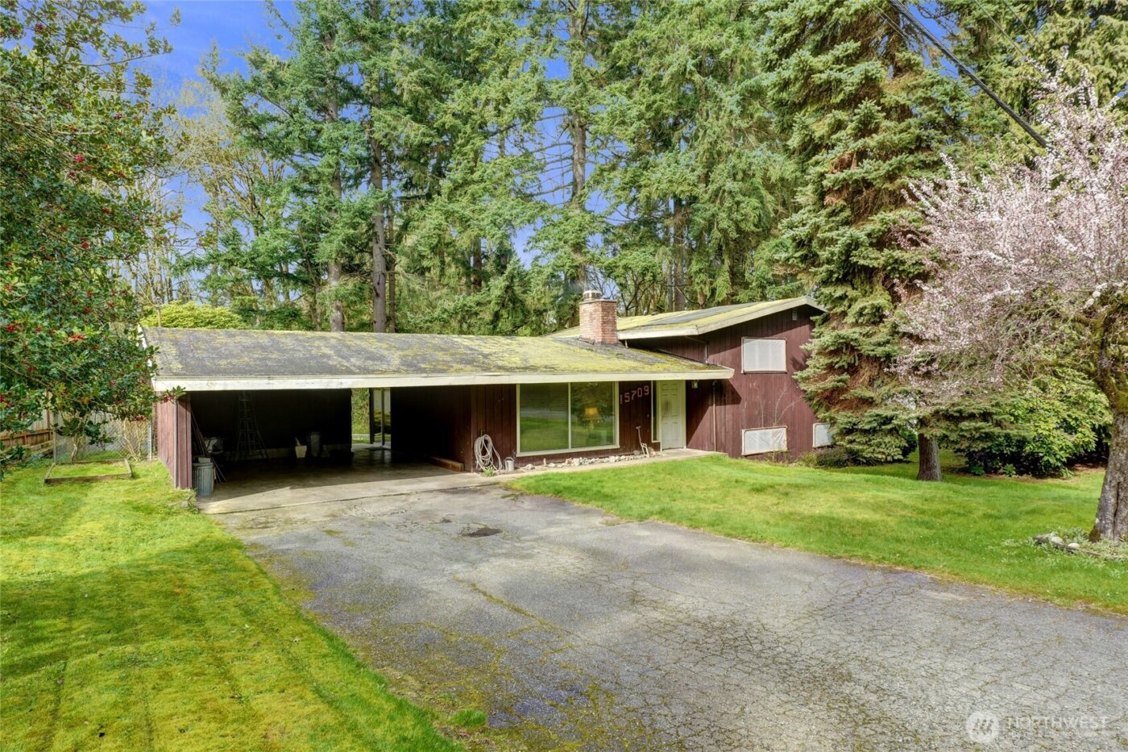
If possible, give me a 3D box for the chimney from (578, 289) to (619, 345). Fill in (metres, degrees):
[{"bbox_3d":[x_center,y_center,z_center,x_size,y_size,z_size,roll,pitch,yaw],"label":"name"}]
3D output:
[{"bbox_3d":[1.041,-1.745,21.012,0.568,1.602,1.176,-1,1,-33],"label":"chimney"}]

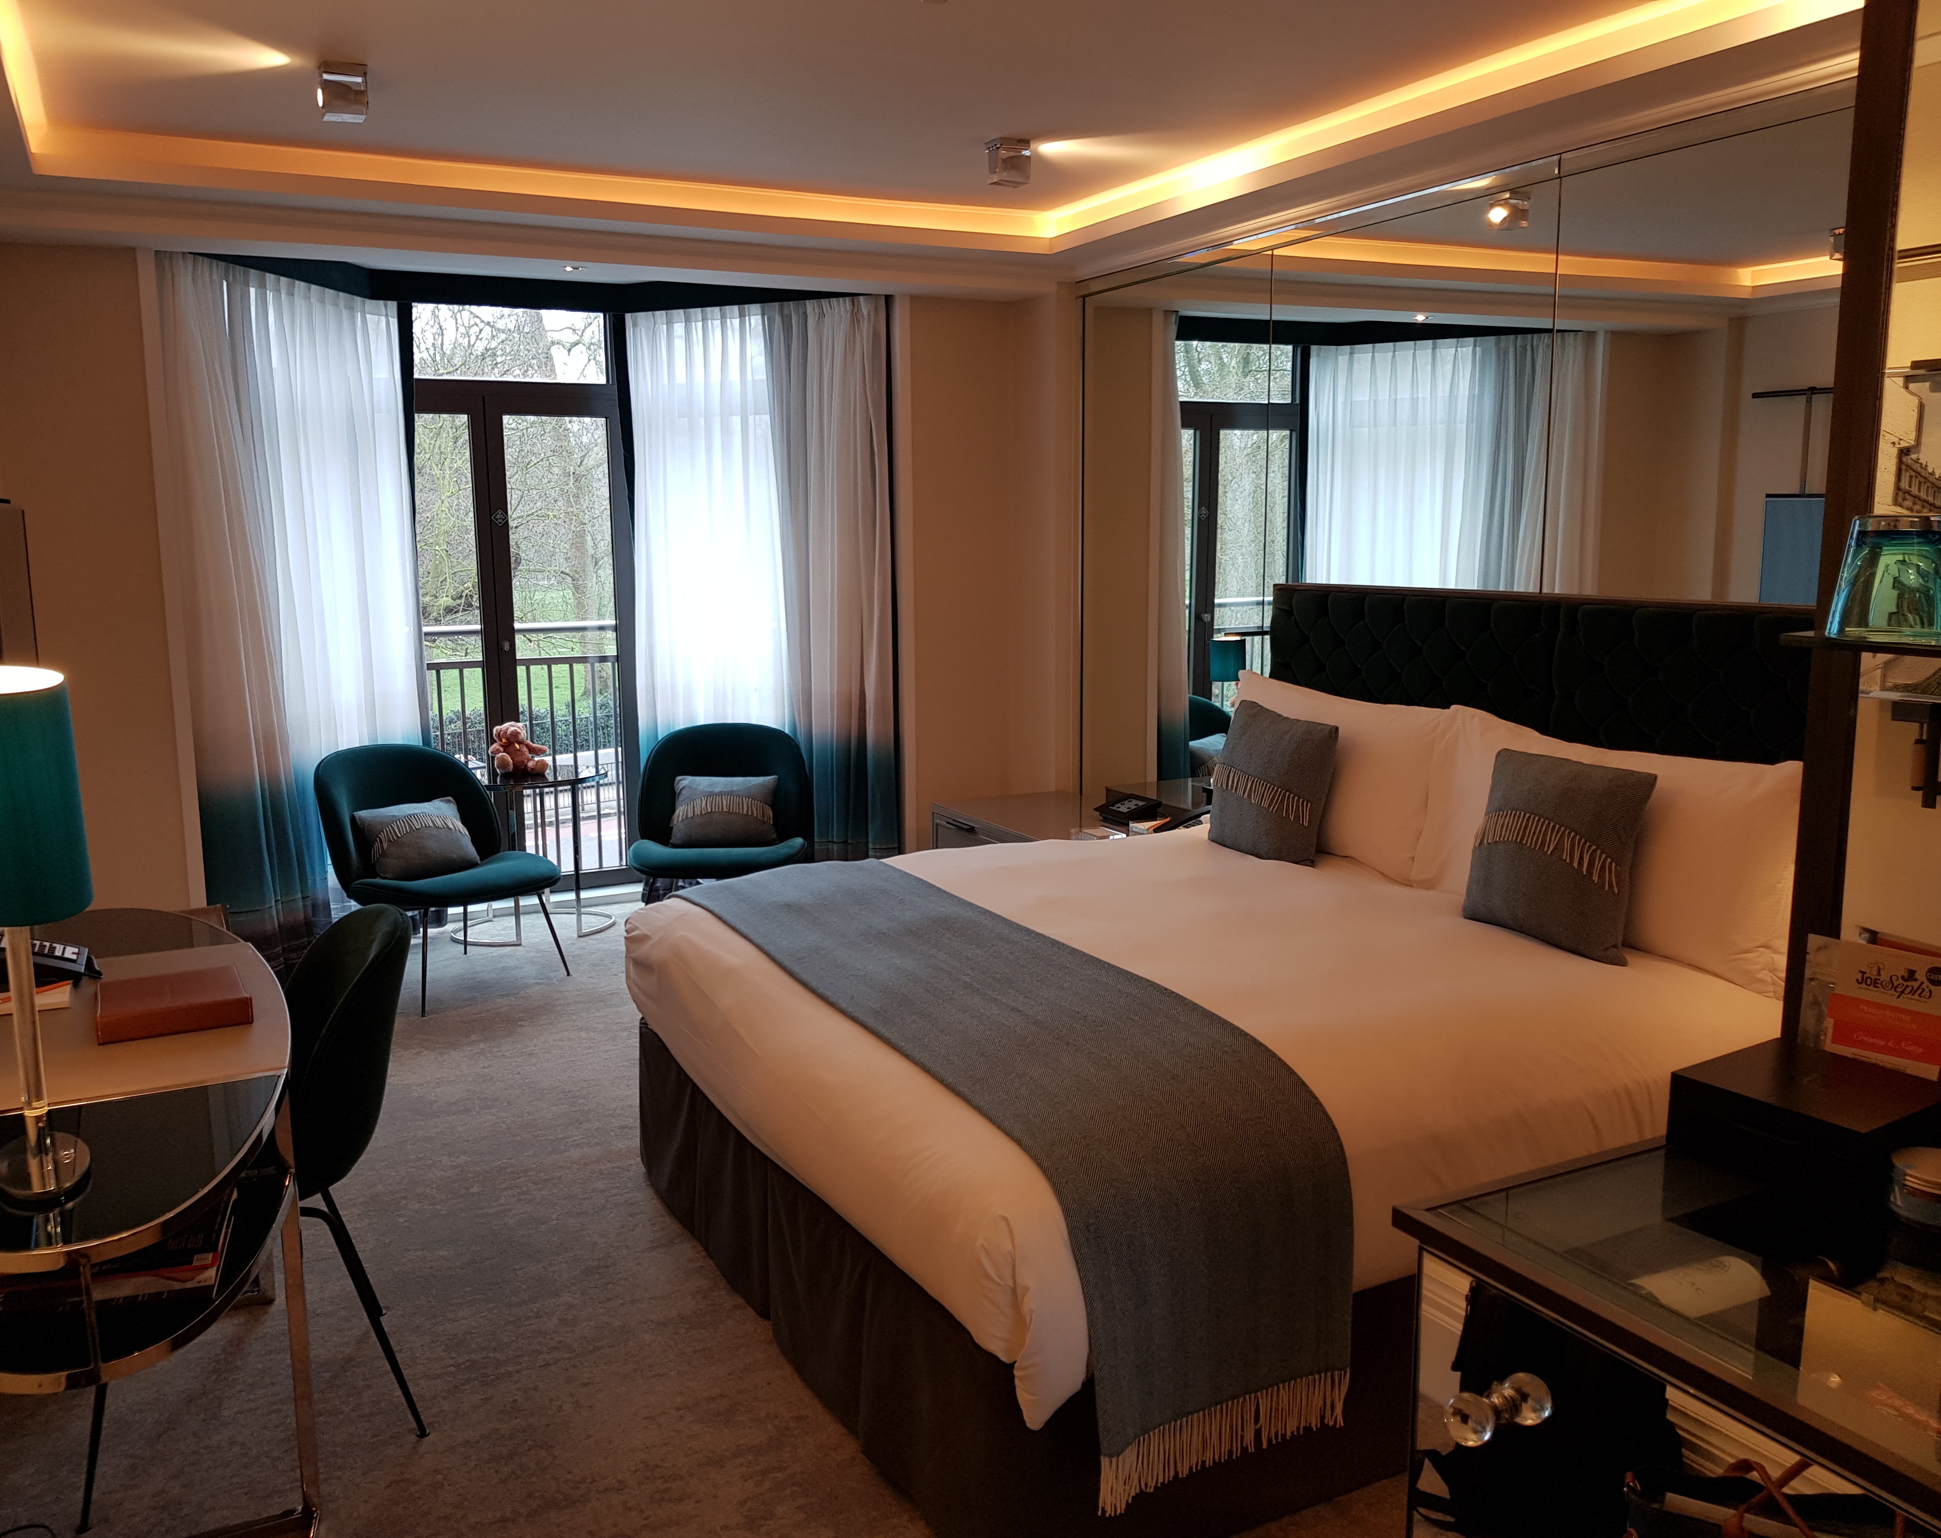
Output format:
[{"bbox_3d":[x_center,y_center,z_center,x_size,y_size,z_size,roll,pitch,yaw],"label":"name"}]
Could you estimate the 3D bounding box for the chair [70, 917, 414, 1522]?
[{"bbox_3d":[-1.263,0.690,2.655,0.575,0.875,0.560,-5,10,-28],"label":"chair"}]

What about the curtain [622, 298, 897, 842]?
[{"bbox_3d":[-0.777,-0.588,5.954,1.101,2.326,0.200,2,10,17],"label":"curtain"}]

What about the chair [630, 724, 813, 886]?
[{"bbox_3d":[-0.879,0.268,5.521,0.675,0.787,0.650,-1,9,-5],"label":"chair"}]

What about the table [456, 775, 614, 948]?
[{"bbox_3d":[-1.690,0.317,5.888,0.604,0.589,0.604,-5,10,-26],"label":"table"}]

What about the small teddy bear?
[{"bbox_3d":[-1.736,-0.089,5.931,0.220,0.205,0.170,-6,10,-28],"label":"small teddy bear"}]

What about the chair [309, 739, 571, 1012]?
[{"bbox_3d":[-1.742,0.341,5.122,0.650,0.787,0.675,6,11,35],"label":"chair"}]

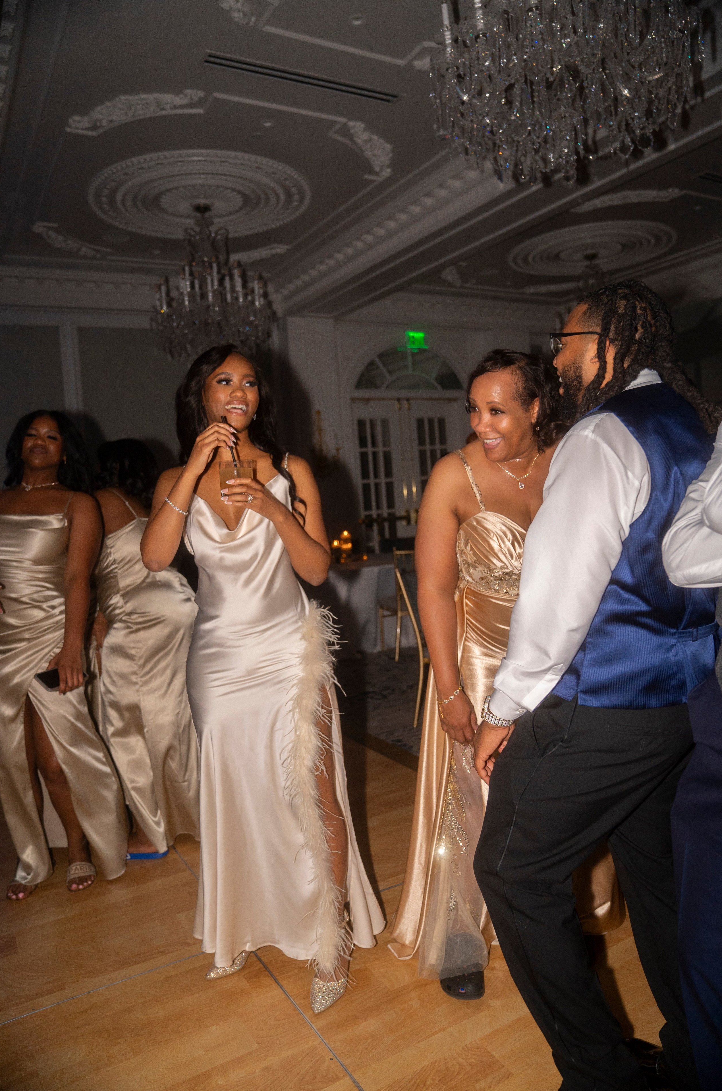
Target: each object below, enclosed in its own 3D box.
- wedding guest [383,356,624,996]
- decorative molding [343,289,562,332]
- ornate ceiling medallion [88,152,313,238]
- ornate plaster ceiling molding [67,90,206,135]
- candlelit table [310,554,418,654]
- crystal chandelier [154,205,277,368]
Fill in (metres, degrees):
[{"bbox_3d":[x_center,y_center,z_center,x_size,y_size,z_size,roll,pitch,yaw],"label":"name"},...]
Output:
[{"bbox_3d":[0.385,0.338,2.197,0.660,1.740,0.480,-4,5,5],"label":"wedding guest"},{"bbox_3d":[1.368,-3.167,10.336,3.485,0.301,0.300,-7,5,-29],"label":"decorative molding"},{"bbox_3d":[-1.315,-2.748,6.135,1.794,0.090,1.794,-7,5,-29],"label":"ornate ceiling medallion"},{"bbox_3d":[-1.396,-2.633,4.659,1.003,0.070,0.353,-3,5,15],"label":"ornate plaster ceiling molding"},{"bbox_3d":[0.013,0.501,6.894,1.500,0.760,1.500,-7,5,-29],"label":"candlelit table"},{"bbox_3d":[-1.262,-2.123,6.207,1.014,1.344,1.014,-7,5,-29],"label":"crystal chandelier"}]

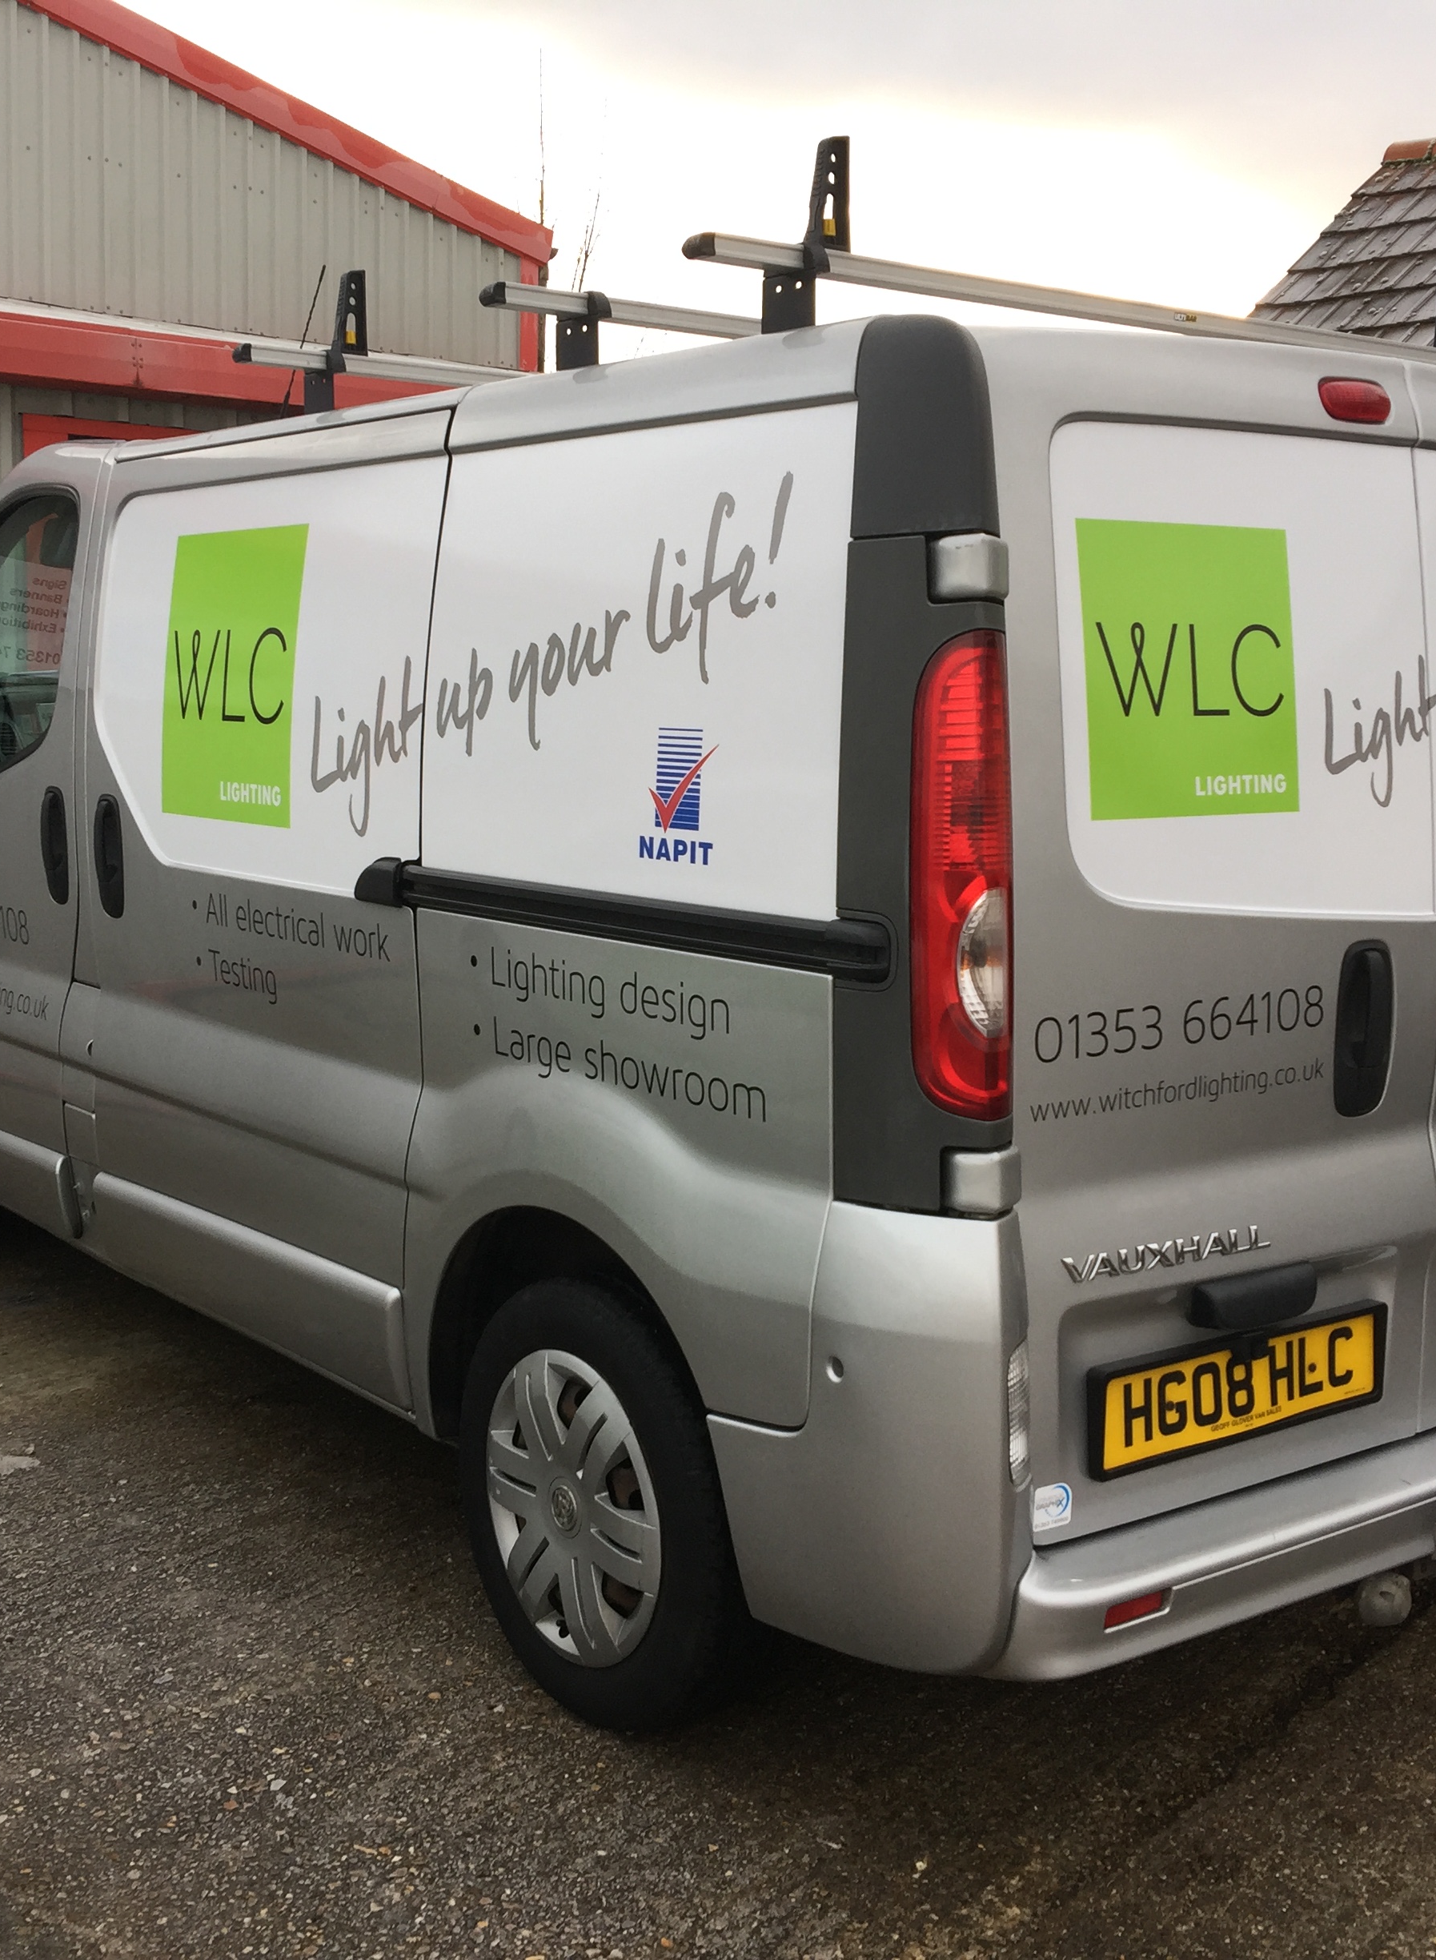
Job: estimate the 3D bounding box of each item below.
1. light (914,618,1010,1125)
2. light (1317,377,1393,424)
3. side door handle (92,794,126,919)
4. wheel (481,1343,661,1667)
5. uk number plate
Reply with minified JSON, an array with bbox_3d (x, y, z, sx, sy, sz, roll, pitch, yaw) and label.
[{"bbox_3d":[0.266,-0.111,2.419,0.125,0.540,0.090,-5,6,-37],"label":"light"},{"bbox_3d":[0.812,-0.738,2.790,0.142,0.052,0.027,-5,-1,-37],"label":"light"},{"bbox_3d":[-1.121,-0.226,4.035,0.038,0.225,0.075,-5,10,-37],"label":"side door handle"},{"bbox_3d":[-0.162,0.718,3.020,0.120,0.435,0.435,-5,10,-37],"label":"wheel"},{"bbox_3d":[0.655,0.506,2.738,0.535,0.128,0.025,-5,7,-37],"label":"uk number plate"}]

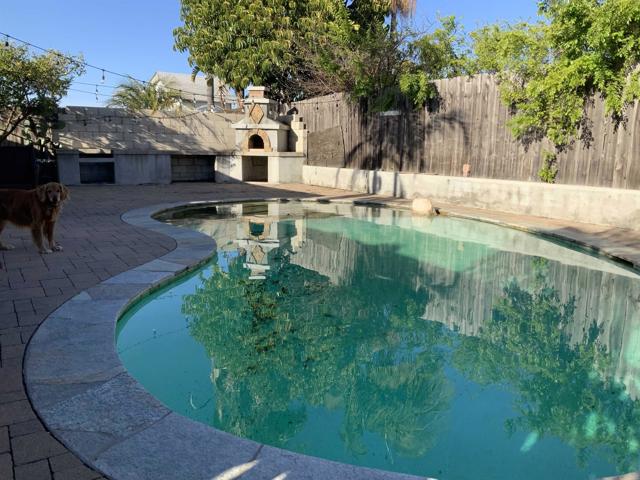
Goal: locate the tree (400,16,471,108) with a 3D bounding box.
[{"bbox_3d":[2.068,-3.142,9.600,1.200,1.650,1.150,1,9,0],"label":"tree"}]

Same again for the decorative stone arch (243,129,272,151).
[{"bbox_3d":[-1.609,-2.561,13.800,0.820,0.620,0.140,4,10,17],"label":"decorative stone arch"}]

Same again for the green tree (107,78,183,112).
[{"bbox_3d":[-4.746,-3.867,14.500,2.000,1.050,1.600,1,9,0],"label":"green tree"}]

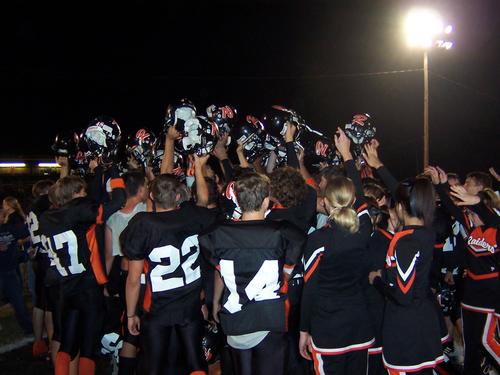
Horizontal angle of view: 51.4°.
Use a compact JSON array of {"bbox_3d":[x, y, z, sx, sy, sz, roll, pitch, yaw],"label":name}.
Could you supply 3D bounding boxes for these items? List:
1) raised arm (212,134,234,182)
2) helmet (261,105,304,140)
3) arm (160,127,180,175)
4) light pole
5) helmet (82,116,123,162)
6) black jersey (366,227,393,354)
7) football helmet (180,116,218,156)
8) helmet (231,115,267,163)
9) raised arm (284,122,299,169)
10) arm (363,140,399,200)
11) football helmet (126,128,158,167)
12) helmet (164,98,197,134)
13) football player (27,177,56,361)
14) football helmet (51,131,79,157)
[{"bbox_3d":[-0.186,-0.182,3.950,0.120,0.460,0.130,-15,-6,0],"label":"raised arm"},{"bbox_3d":[0.239,-0.443,3.600,0.300,0.250,0.230,-7,-6,-22],"label":"helmet"},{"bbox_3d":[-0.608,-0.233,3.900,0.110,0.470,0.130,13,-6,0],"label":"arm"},{"bbox_3d":[14.400,-6.200,42.000,3.700,15.800,1.200,0,0,19],"label":"light pole"},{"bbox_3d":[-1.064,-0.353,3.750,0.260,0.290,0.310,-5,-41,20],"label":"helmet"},{"bbox_3d":[0.772,0.614,3.100,0.400,0.760,0.260,0,1,-9],"label":"black jersey"},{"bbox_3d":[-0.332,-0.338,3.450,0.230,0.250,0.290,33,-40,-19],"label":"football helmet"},{"bbox_3d":[0.000,-0.353,3.750,0.230,0.260,0.300,0,-22,34],"label":"helmet"},{"bbox_3d":[0.283,-0.273,3.550,0.110,0.390,0.120,1,-21,0],"label":"raised arm"},{"bbox_3d":[0.733,-0.089,2.900,0.120,0.500,0.120,-20,-35,-15],"label":"arm"},{"bbox_3d":[-0.951,-0.363,4.600,0.240,0.280,0.300,-1,14,-32],"label":"football helmet"},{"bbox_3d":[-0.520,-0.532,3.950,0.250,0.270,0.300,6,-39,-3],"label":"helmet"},{"bbox_3d":[-1.966,0.752,4.950,0.580,1.750,0.450,0,0,30],"label":"football player"},{"bbox_3d":[-1.548,-0.364,4.350,0.290,0.250,0.230,0,0,-41],"label":"football helmet"}]

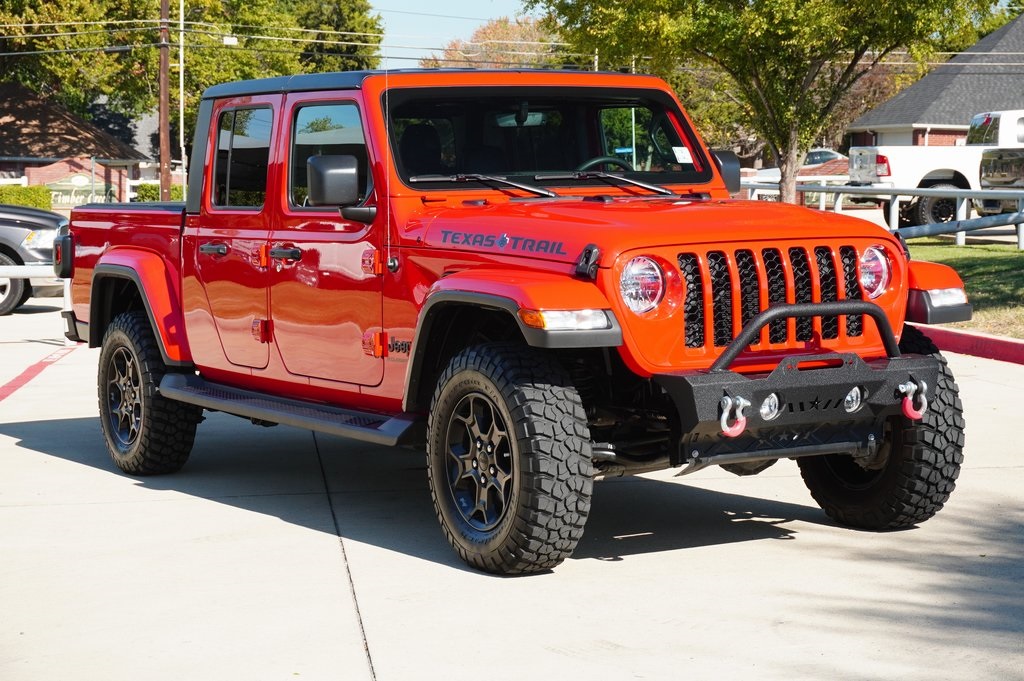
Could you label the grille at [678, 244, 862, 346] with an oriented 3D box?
[{"bbox_3d":[0.893,-0.156,7.139,0.780,0.340,0.090,-4,4,-30],"label":"grille"}]

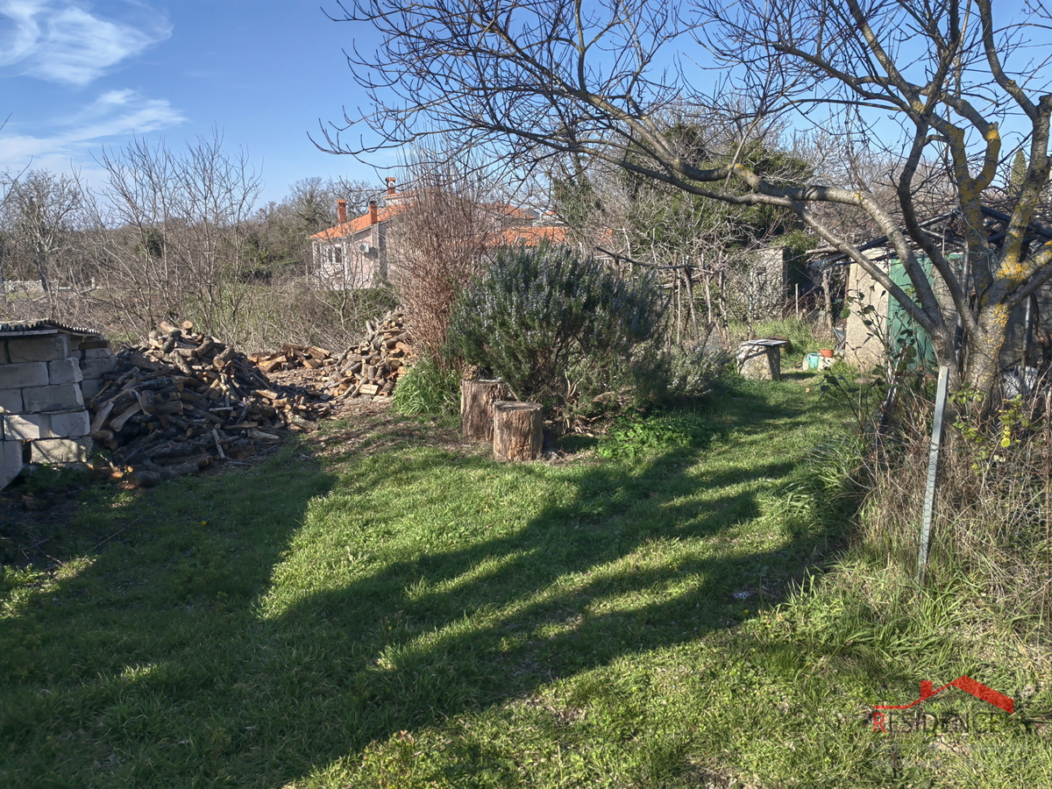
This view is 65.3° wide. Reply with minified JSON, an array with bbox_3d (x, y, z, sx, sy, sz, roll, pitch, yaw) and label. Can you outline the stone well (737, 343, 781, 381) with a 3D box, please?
[{"bbox_3d":[3.578,-0.527,12.617,0.600,0.540,0.600,4,9,25],"label":"stone well"}]

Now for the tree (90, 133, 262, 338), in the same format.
[{"bbox_3d":[-7.256,-3.149,17.000,3.400,4.200,2.900,-4,9,-22],"label":"tree"}]

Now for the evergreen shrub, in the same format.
[{"bbox_3d":[0.322,-0.624,8.500,2.150,1.720,1.800,0,9,0],"label":"evergreen shrub"}]

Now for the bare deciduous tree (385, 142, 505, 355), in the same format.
[{"bbox_3d":[-0.968,-1.364,9.800,1.350,2.800,1.250,0,9,0],"label":"bare deciduous tree"}]

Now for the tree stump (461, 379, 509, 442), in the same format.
[{"bbox_3d":[-0.381,0.137,7.580,0.420,0.500,0.420,0,9,0],"label":"tree stump"}]

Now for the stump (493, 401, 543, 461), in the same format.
[{"bbox_3d":[-0.069,0.295,6.800,0.405,0.420,0.405,0,9,0],"label":"stump"}]

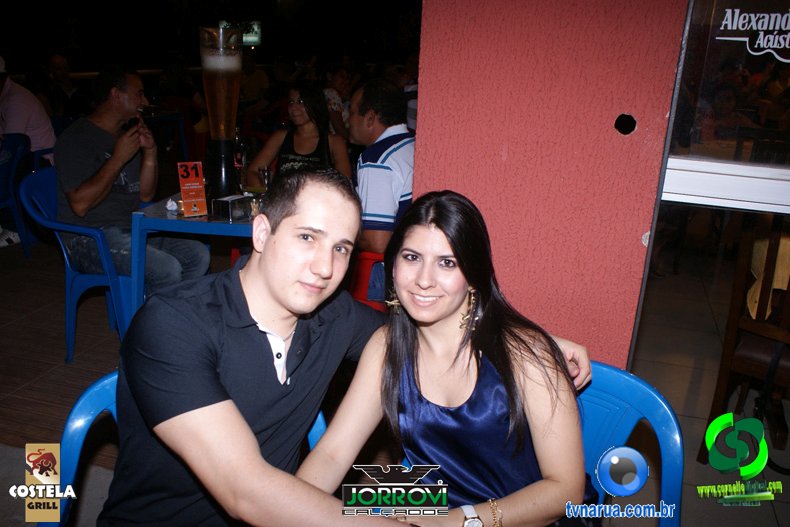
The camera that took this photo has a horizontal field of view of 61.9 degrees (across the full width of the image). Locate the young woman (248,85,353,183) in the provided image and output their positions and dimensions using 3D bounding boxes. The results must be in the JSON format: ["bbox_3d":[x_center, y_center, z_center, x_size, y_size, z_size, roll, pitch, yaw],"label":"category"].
[{"bbox_3d":[-0.535,-0.325,3.520,0.500,1.200,0.800,7,19,12],"label":"young woman"}]

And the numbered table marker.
[{"bbox_3d":[-0.827,-0.305,2.698,0.102,0.215,0.060,-9,22,-31],"label":"numbered table marker"}]

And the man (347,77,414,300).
[{"bbox_3d":[-0.197,-0.066,2.625,0.800,1.300,0.520,14,21,30],"label":"man"}]

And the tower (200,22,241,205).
[{"bbox_3d":[-0.753,-0.641,2.877,0.180,0.745,0.180,3,18,0],"label":"tower"}]

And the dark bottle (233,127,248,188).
[{"bbox_3d":[-0.747,-0.503,3.184,0.074,0.290,0.074,3,18,0],"label":"dark bottle"}]

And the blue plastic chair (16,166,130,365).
[{"bbox_3d":[-1.302,0.007,3.016,0.530,0.820,0.540,6,19,10],"label":"blue plastic chair"}]

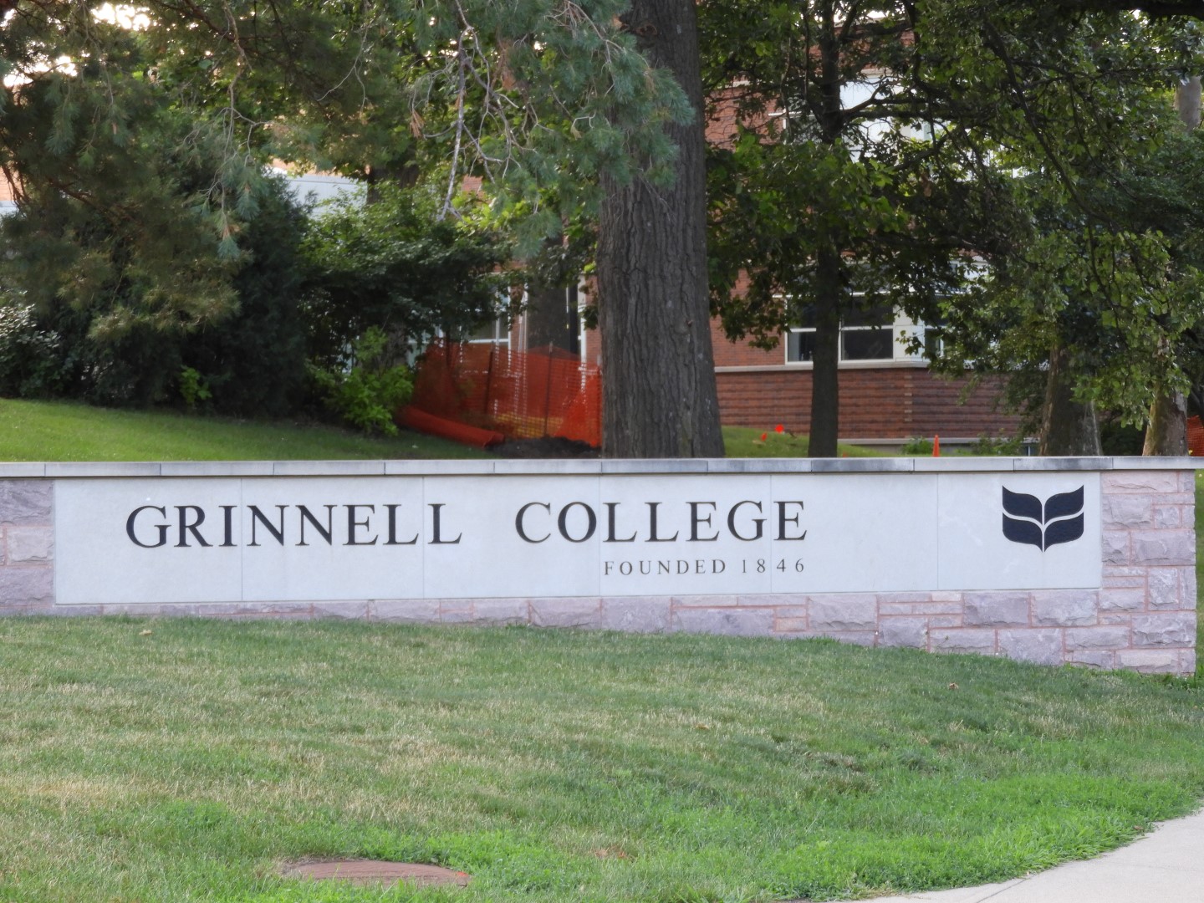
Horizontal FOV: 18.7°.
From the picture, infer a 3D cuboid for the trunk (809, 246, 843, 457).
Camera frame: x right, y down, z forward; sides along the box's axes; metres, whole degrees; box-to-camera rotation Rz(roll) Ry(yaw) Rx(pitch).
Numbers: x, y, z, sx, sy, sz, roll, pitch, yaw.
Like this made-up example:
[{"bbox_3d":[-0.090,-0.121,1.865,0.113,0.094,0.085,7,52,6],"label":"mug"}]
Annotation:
[{"bbox_3d":[2.814,-1.179,46.000,0.390,2.850,0.370,0,0,0],"label":"trunk"}]

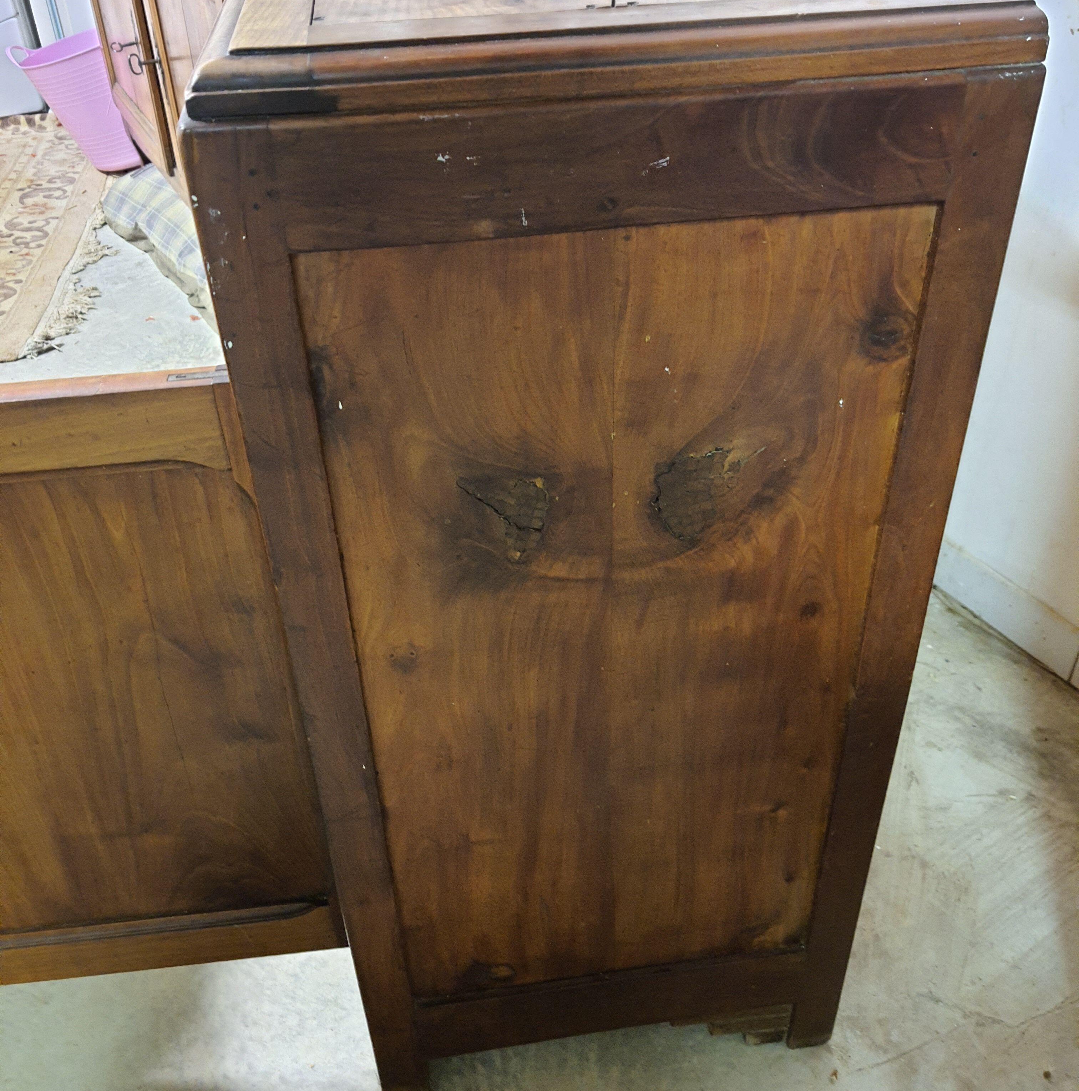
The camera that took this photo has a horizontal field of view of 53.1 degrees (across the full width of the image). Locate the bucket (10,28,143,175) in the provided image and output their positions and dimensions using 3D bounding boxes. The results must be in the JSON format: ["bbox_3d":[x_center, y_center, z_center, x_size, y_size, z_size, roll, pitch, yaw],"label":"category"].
[{"bbox_3d":[-1.523,-1.549,3.717,0.380,0.420,0.370,-23,36,-12],"label":"bucket"}]

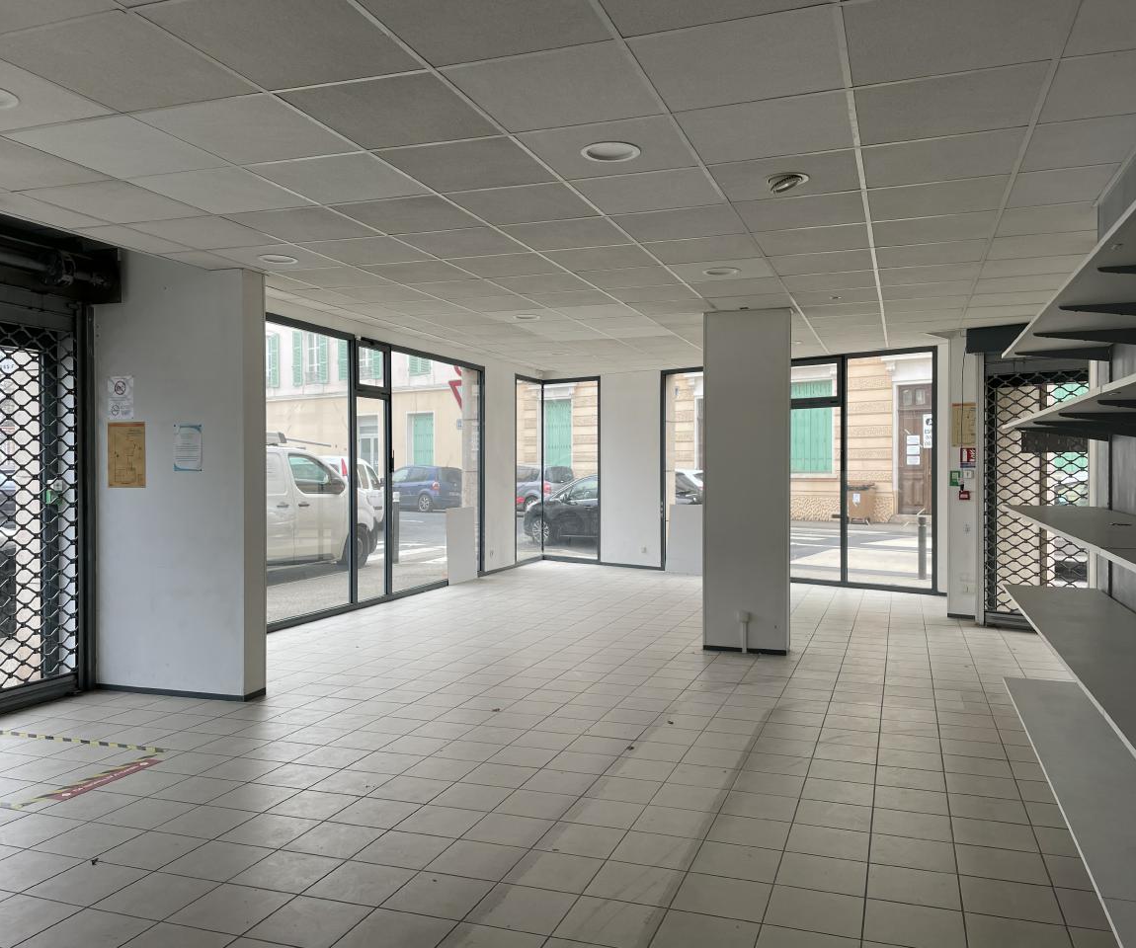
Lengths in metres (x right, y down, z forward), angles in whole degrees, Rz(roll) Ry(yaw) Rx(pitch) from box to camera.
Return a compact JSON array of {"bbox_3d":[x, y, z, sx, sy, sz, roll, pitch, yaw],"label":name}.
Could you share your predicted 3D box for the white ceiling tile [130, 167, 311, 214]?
[{"bbox_3d":[-1.528,-1.257,4.265,0.595,0.020,0.595,0,0,20],"label":"white ceiling tile"}]

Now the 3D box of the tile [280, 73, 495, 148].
[{"bbox_3d":[-0.598,-1.256,3.288,0.600,0.025,0.600,0,0,19],"label":"tile"}]

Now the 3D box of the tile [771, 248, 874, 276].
[{"bbox_3d":[1.538,-1.275,5.721,0.595,0.020,0.595,0,0,20],"label":"tile"}]

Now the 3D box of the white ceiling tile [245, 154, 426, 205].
[{"bbox_3d":[-0.963,-1.258,4.064,0.595,0.020,0.595,0,0,20],"label":"white ceiling tile"}]

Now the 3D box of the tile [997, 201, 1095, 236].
[{"bbox_3d":[2.465,-1.290,4.751,0.600,0.025,0.600,0,0,19],"label":"tile"}]

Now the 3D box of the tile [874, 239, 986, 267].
[{"bbox_3d":[2.099,-1.281,5.521,0.586,0.020,0.588,0,0,19],"label":"tile"}]

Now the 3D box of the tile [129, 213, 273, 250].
[{"bbox_3d":[-1.892,-1.271,5.013,0.595,0.030,0.595,0,0,19],"label":"tile"}]

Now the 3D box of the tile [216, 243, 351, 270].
[{"bbox_3d":[-1.692,-1.269,5.579,0.595,0.030,0.595,0,0,19],"label":"tile"}]

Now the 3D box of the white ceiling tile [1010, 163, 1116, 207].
[{"bbox_3d":[2.171,-1.276,4.222,0.388,0.020,0.588,0,0,19],"label":"white ceiling tile"}]

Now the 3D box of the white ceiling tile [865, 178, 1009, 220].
[{"bbox_3d":[1.702,-1.272,4.379,0.595,0.030,0.595,0,0,19],"label":"white ceiling tile"}]

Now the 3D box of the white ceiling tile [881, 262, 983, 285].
[{"bbox_3d":[2.302,-1.281,6.077,0.595,0.030,0.595,0,0,19],"label":"white ceiling tile"}]

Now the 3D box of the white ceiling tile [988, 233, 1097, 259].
[{"bbox_3d":[2.665,-1.295,5.317,0.600,0.025,0.600,0,0,19],"label":"white ceiling tile"}]

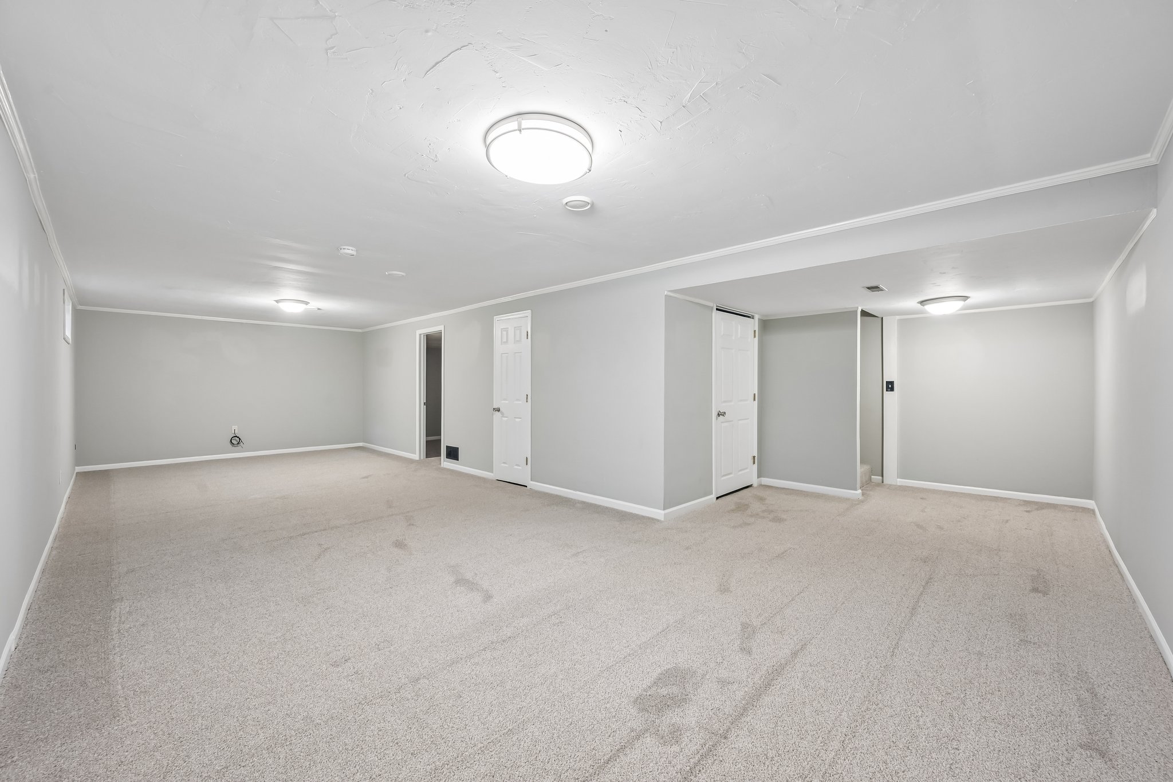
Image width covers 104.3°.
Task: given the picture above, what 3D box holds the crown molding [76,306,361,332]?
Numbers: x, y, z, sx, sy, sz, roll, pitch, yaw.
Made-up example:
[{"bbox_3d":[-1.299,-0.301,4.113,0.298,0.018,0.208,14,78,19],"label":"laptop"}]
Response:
[{"bbox_3d":[-5.819,-1.181,7.769,0.045,0.060,3.850,0,1,44],"label":"crown molding"}]

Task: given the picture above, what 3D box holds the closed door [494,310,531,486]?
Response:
[{"bbox_3d":[-0.903,0.109,5.659,0.730,2.090,0.060,0,1,44],"label":"closed door"}]

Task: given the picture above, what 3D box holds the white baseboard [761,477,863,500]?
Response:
[{"bbox_3d":[2.565,1.120,5.266,1.070,0.080,0.020,0,1,44],"label":"white baseboard"}]

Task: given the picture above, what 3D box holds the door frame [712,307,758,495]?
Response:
[{"bbox_3d":[1.698,0.140,5.215,0.050,2.030,0.920,0,1,44],"label":"door frame"}]

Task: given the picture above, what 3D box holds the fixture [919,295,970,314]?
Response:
[{"bbox_3d":[3.540,-0.833,4.530,0.400,0.125,0.400,0,1,44],"label":"fixture"}]

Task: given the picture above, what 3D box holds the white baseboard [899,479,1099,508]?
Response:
[{"bbox_3d":[4.410,1.124,5.047,1.630,0.080,0.020,0,1,44],"label":"white baseboard"}]

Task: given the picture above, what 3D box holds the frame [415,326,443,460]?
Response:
[{"bbox_3d":[-2.464,0.080,7.222,0.900,2.120,0.100,0,1,44],"label":"frame"}]

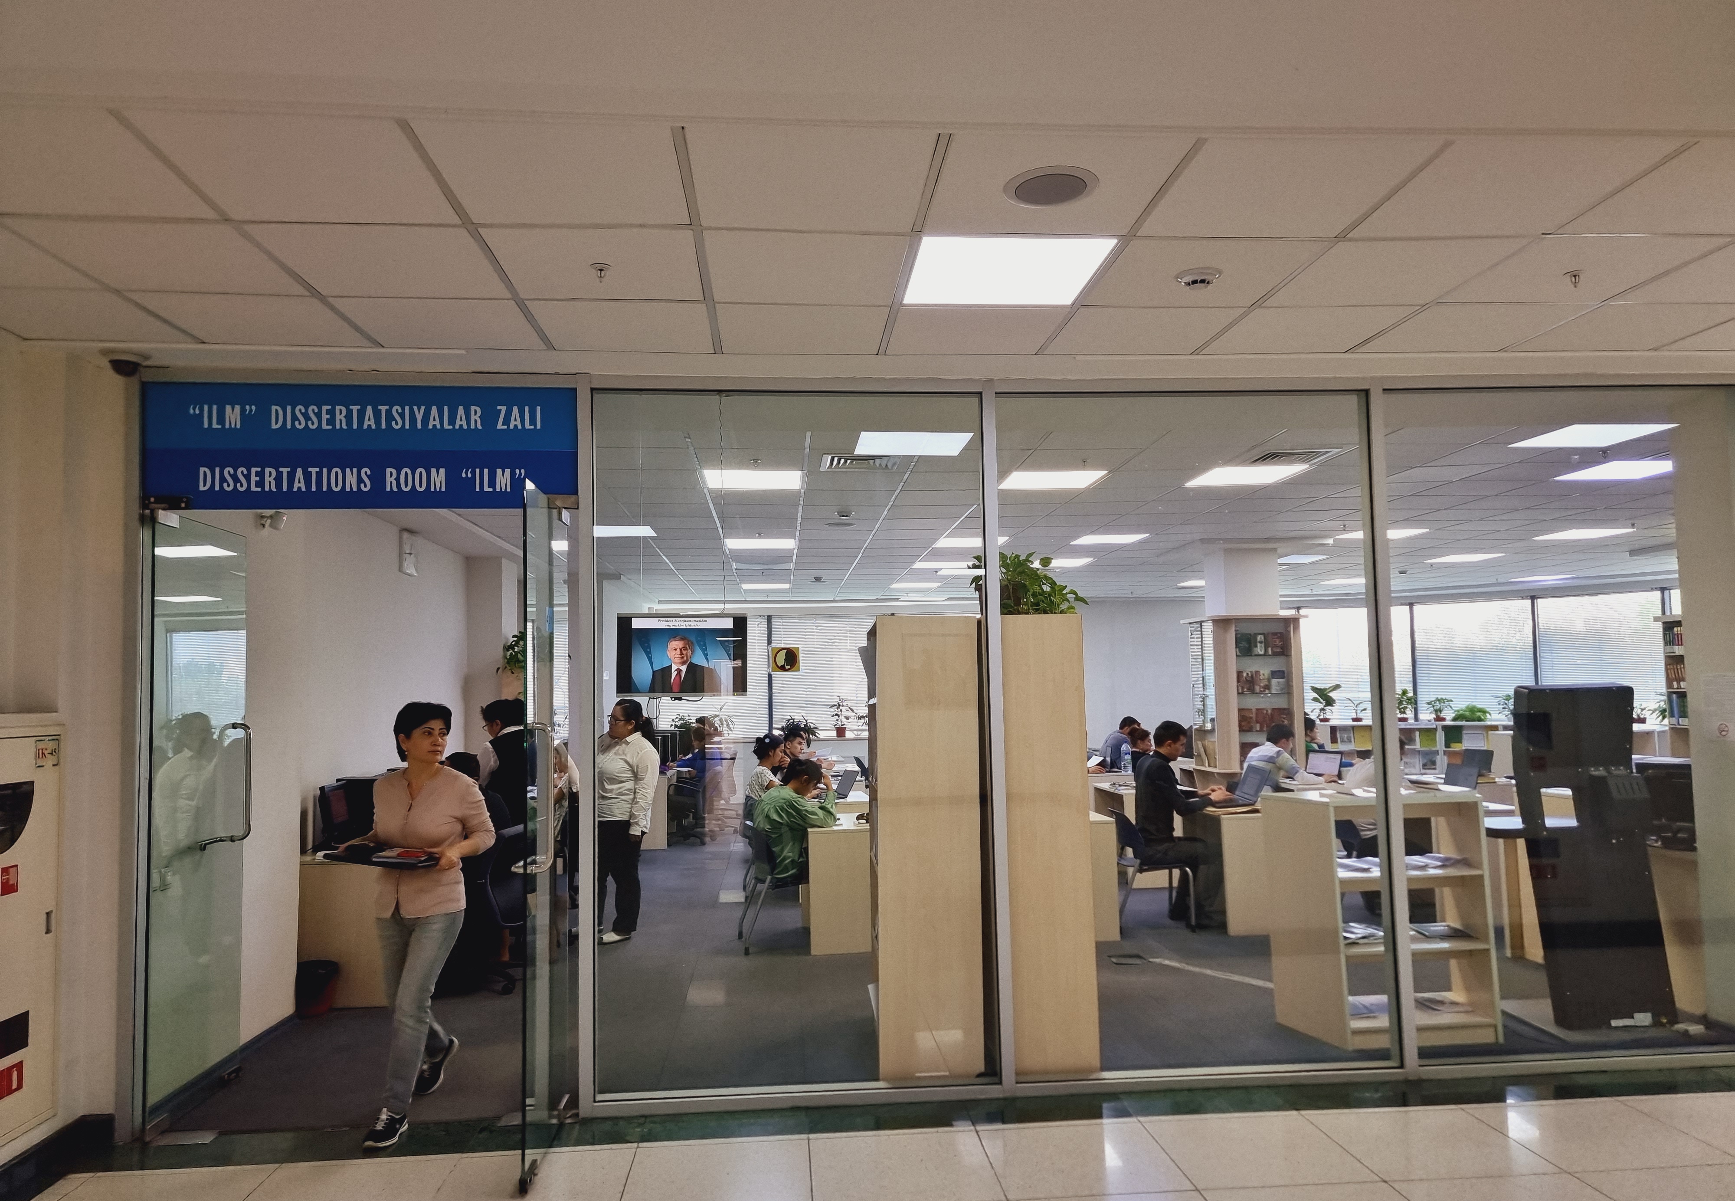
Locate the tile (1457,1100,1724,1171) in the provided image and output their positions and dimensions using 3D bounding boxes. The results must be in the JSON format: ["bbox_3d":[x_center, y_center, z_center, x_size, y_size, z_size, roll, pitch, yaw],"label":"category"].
[{"bbox_3d":[2.509,1.850,4.163,0.595,0.015,0.600,-1,-4,-5],"label":"tile"}]

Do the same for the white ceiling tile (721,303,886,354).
[{"bbox_3d":[-0.228,-0.947,4.169,0.590,0.020,0.570,-1,-5,-4],"label":"white ceiling tile"}]

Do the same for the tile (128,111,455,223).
[{"bbox_3d":[-1.350,-1.048,2.913,0.588,0.025,0.560,-1,-4,-4],"label":"tile"}]

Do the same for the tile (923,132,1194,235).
[{"bbox_3d":[0.458,-1.052,3.036,0.590,0.020,0.590,-1,-5,-4],"label":"tile"}]

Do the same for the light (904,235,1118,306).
[{"bbox_3d":[0.406,-1.007,3.639,0.588,0.040,0.588,-1,-4,-4],"label":"light"}]

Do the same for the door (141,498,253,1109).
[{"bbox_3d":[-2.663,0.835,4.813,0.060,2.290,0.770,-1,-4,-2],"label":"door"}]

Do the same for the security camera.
[{"bbox_3d":[-2.693,-0.856,4.378,0.140,0.085,0.140,-1,-5,-4],"label":"security camera"}]

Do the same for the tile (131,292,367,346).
[{"bbox_3d":[-2.040,-0.948,4.029,0.588,0.025,0.561,-1,-4,-4],"label":"tile"}]

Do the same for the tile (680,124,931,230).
[{"bbox_3d":[-0.140,-1.046,2.985,0.590,0.020,0.590,-1,-5,-4],"label":"tile"}]

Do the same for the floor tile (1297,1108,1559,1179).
[{"bbox_3d":[1.911,1.858,4.133,0.600,0.015,0.600,-1,-5,-4],"label":"floor tile"}]

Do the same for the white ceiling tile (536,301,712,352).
[{"bbox_3d":[-0.824,-0.940,4.106,0.595,0.020,0.570,-1,-4,-5],"label":"white ceiling tile"}]

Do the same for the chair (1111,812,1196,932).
[{"bbox_3d":[1.846,1.750,7.937,0.540,0.780,0.510,-1,-4,-4],"label":"chair"}]

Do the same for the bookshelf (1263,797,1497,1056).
[{"bbox_3d":[2.347,1.433,5.540,0.730,1.050,0.540,0,-4,-12],"label":"bookshelf"}]

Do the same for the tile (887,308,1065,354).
[{"bbox_3d":[0.375,-0.952,4.229,0.580,0.015,0.580,-1,-4,-4],"label":"tile"}]

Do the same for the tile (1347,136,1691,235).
[{"bbox_3d":[1.665,-1.078,3.140,0.588,0.025,0.560,-1,-4,-4],"label":"tile"}]

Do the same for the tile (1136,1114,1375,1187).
[{"bbox_3d":[1.311,1.866,4.092,0.600,0.015,0.600,-1,-5,-4],"label":"tile"}]

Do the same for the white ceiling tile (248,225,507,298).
[{"bbox_3d":[-1.376,-0.977,3.464,0.595,0.020,0.600,-1,-4,-5],"label":"white ceiling tile"}]

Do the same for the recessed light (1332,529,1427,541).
[{"bbox_3d":[4.423,-0.564,10.397,0.590,0.030,0.590,-1,-4,-4],"label":"recessed light"}]

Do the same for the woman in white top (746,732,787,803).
[{"bbox_3d":[-0.608,1.707,9.624,0.760,1.270,0.460,-1,-5,-4],"label":"woman in white top"}]

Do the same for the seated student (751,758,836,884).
[{"bbox_3d":[-0.377,1.574,7.577,0.680,1.155,0.480,-1,-4,-5],"label":"seated student"}]

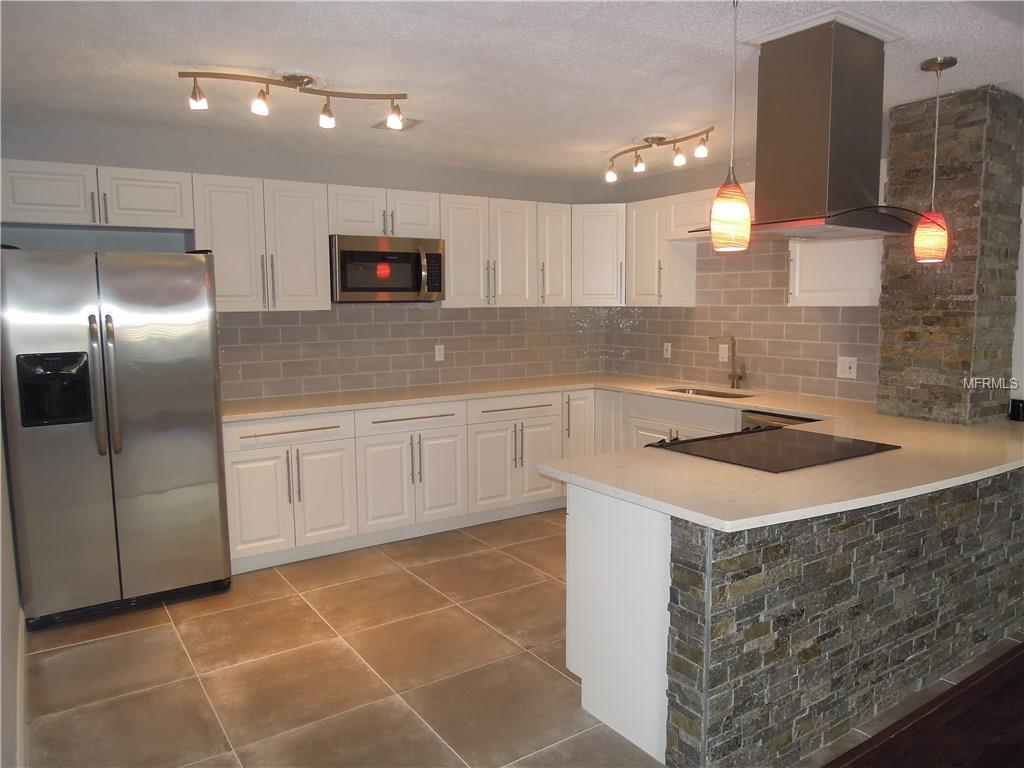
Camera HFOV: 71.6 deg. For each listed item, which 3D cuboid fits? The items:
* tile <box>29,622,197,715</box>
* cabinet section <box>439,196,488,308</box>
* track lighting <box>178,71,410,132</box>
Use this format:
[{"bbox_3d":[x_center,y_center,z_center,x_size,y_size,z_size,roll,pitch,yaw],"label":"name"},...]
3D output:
[{"bbox_3d":[-1.675,1.179,2.965,0.573,0.010,0.603,-5,7,-34],"label":"tile"},{"bbox_3d":[-0.398,-0.910,4.973,0.377,0.757,0.320,-5,7,-32],"label":"cabinet section"},{"bbox_3d":[-0.923,-1.246,3.088,0.960,0.220,0.160,-3,6,-21],"label":"track lighting"}]

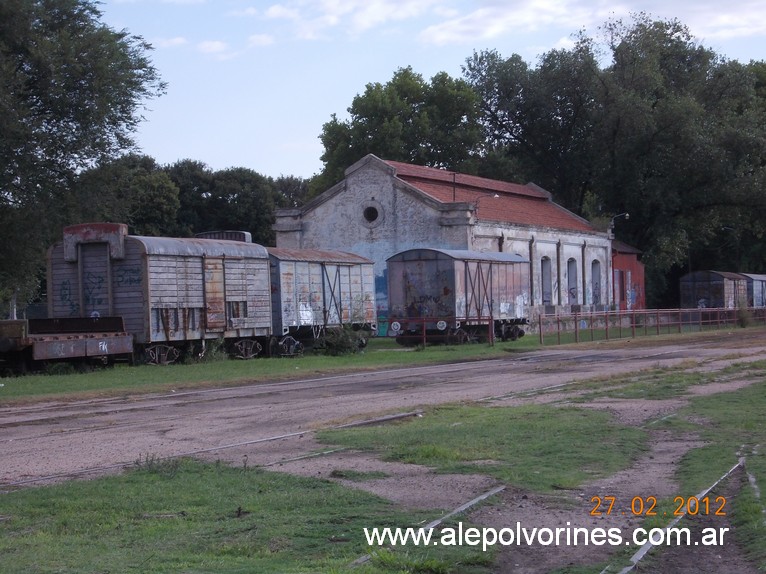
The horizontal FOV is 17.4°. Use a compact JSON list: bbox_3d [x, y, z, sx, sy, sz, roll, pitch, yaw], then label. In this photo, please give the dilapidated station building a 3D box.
[{"bbox_3d":[4.625,-2.040,146.710,10.906,9.617,35.602,-1,-1,17],"label":"dilapidated station building"}]

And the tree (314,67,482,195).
[{"bbox_3d":[0.918,-5.865,170.061,12.000,18.200,12.000,-1,-1,0],"label":"tree"}]

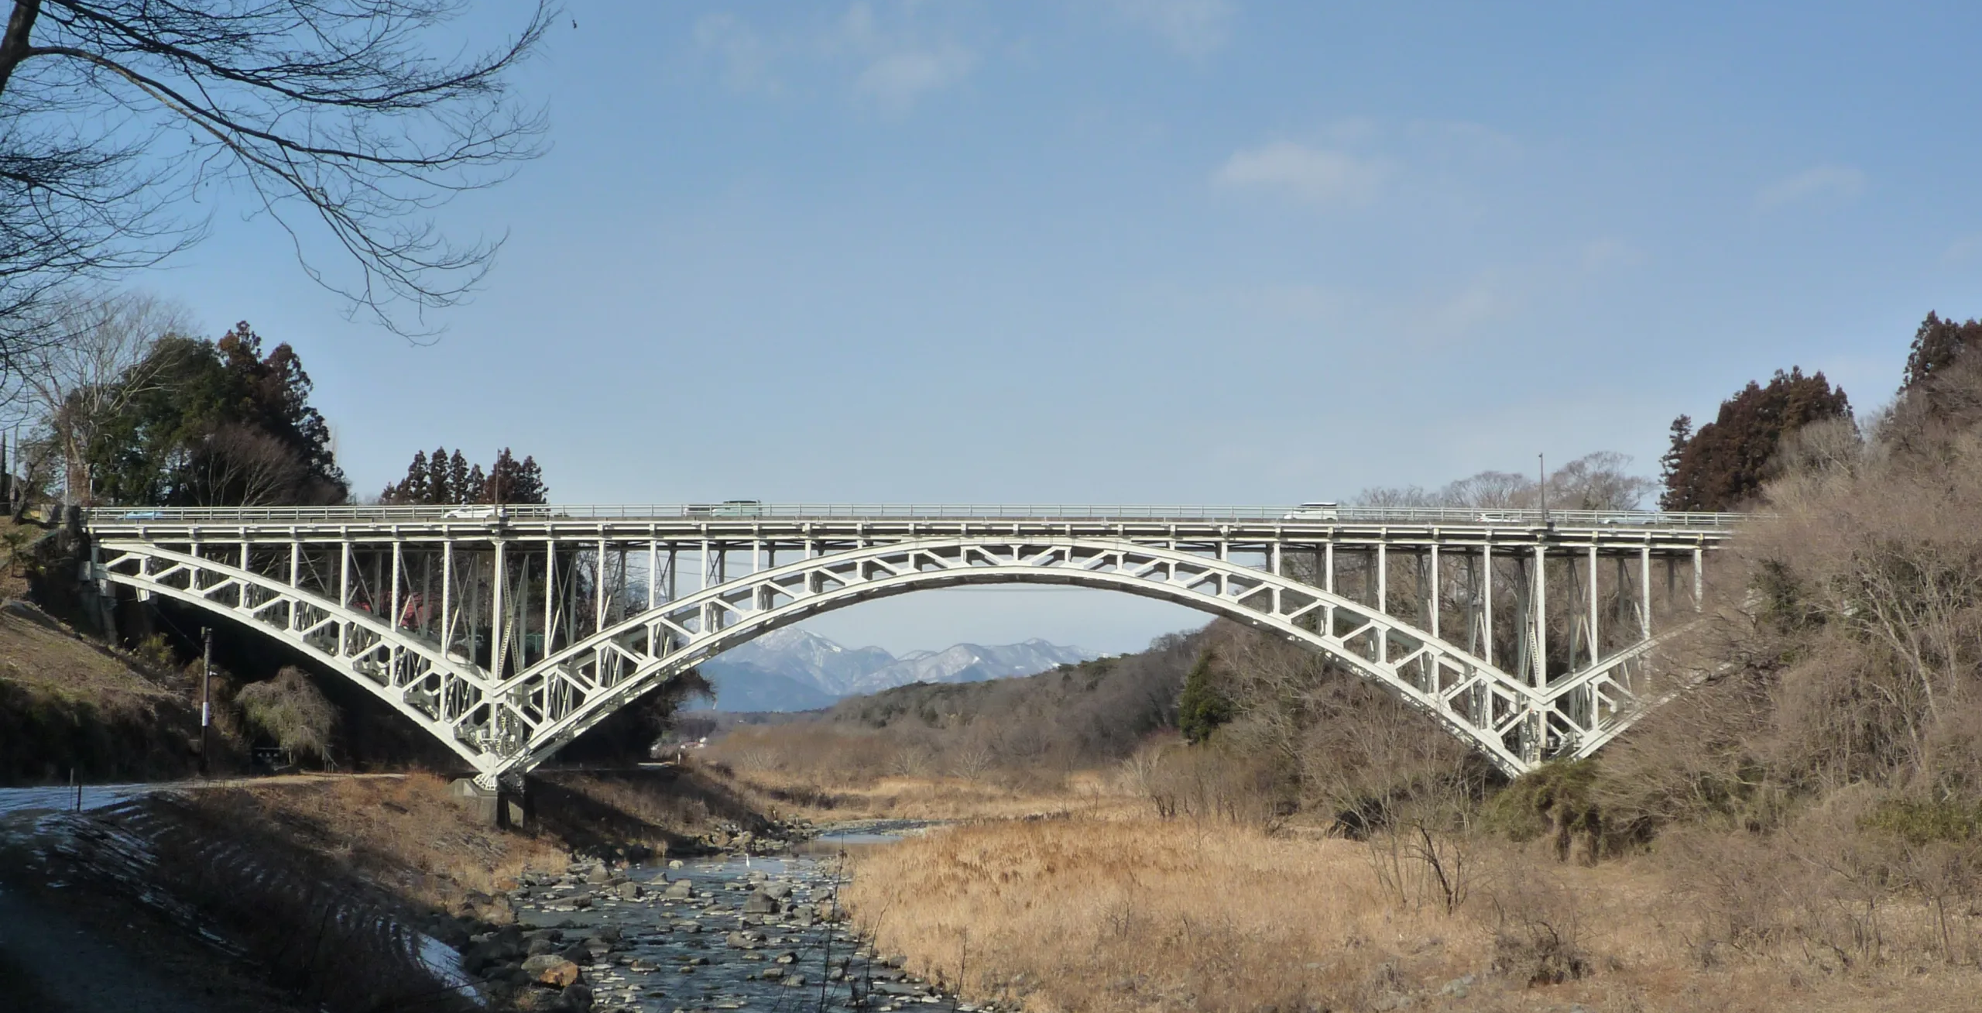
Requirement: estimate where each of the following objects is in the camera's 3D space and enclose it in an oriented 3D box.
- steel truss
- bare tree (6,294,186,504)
[{"bbox_3d":[1.786,10.080,167.011,128.510,19.376,9.357,0,-6,2],"label":"steel truss"},{"bbox_3d":[-66.471,-7.534,180.000,13.500,17.500,13.000,0,-6,2],"label":"bare tree"}]

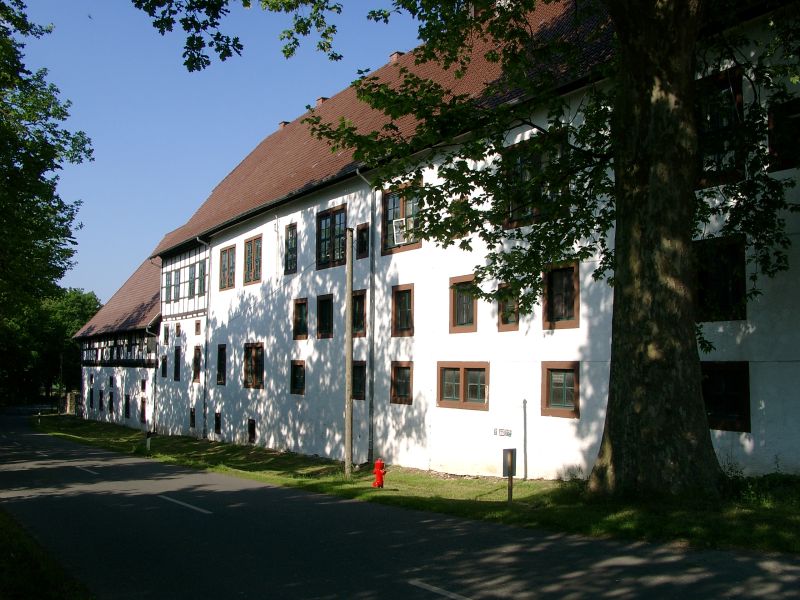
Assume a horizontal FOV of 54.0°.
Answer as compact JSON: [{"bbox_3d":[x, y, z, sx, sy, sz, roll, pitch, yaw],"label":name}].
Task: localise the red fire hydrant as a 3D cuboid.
[{"bbox_3d":[-0.561,4.733,21.500,0.380,0.820,0.380,0,-4,0],"label":"red fire hydrant"}]

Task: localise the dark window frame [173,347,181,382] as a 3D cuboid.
[{"bbox_3d":[-11.552,3.346,41.168,0.160,1.795,0.892,4,-6,-34],"label":"dark window frame"}]

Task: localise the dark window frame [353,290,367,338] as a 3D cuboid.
[{"bbox_3d":[-1.279,0.434,24.785,0.160,1.469,0.972,3,-6,-33],"label":"dark window frame"}]

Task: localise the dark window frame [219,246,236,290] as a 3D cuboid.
[{"bbox_3d":[-7.546,-1.406,34.587,0.160,1.899,1.849,3,-6,-33],"label":"dark window frame"}]

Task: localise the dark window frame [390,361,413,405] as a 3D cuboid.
[{"bbox_3d":[0.081,2.373,22.516,0.160,1.205,1.114,3,-6,-33],"label":"dark window frame"}]

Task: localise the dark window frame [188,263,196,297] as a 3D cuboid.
[{"bbox_3d":[-10.135,-0.946,38.525,0.160,1.632,0.960,3,-6,-33],"label":"dark window frame"}]

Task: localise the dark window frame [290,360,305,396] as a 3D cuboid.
[{"bbox_3d":[-3.785,2.937,29.735,0.160,1.284,1.153,4,-6,-34],"label":"dark window frame"}]

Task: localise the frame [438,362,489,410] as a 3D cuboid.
[{"bbox_3d":[1.773,2.346,21.584,0.160,1.284,2.307,4,-6,-34],"label":"frame"}]

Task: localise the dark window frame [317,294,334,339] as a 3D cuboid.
[{"bbox_3d":[-2.499,0.565,26.648,0.160,1.471,1.127,3,-6,-33],"label":"dark window frame"}]

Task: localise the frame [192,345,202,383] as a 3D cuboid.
[{"bbox_3d":[-11.680,3.751,45.557,0.220,2.107,1.255,3,-5,-32],"label":"frame"}]

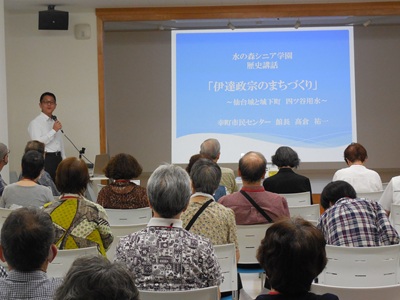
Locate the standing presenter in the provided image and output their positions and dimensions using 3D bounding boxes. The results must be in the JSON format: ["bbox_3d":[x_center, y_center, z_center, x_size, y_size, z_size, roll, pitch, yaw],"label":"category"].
[{"bbox_3d":[-1.487,0.306,9.236,0.450,1.745,0.340,-3,3,-37],"label":"standing presenter"}]

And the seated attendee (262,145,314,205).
[{"bbox_3d":[0.786,0.564,8.274,0.460,1.197,0.750,-1,2,3],"label":"seated attendee"}]

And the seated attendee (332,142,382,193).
[{"bbox_3d":[1.445,0.534,8.524,0.460,1.203,0.750,-2,2,-2],"label":"seated attendee"}]

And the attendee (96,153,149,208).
[{"bbox_3d":[-0.586,0.628,7.325,0.440,1.215,0.750,-1,2,5],"label":"attendee"}]

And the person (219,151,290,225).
[{"bbox_3d":[0.385,0.627,6.375,0.500,1.246,0.750,-1,2,2],"label":"person"}]

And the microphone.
[{"bbox_3d":[-1.368,-0.248,9.020,0.050,0.220,0.050,-15,-29,-30],"label":"microphone"}]

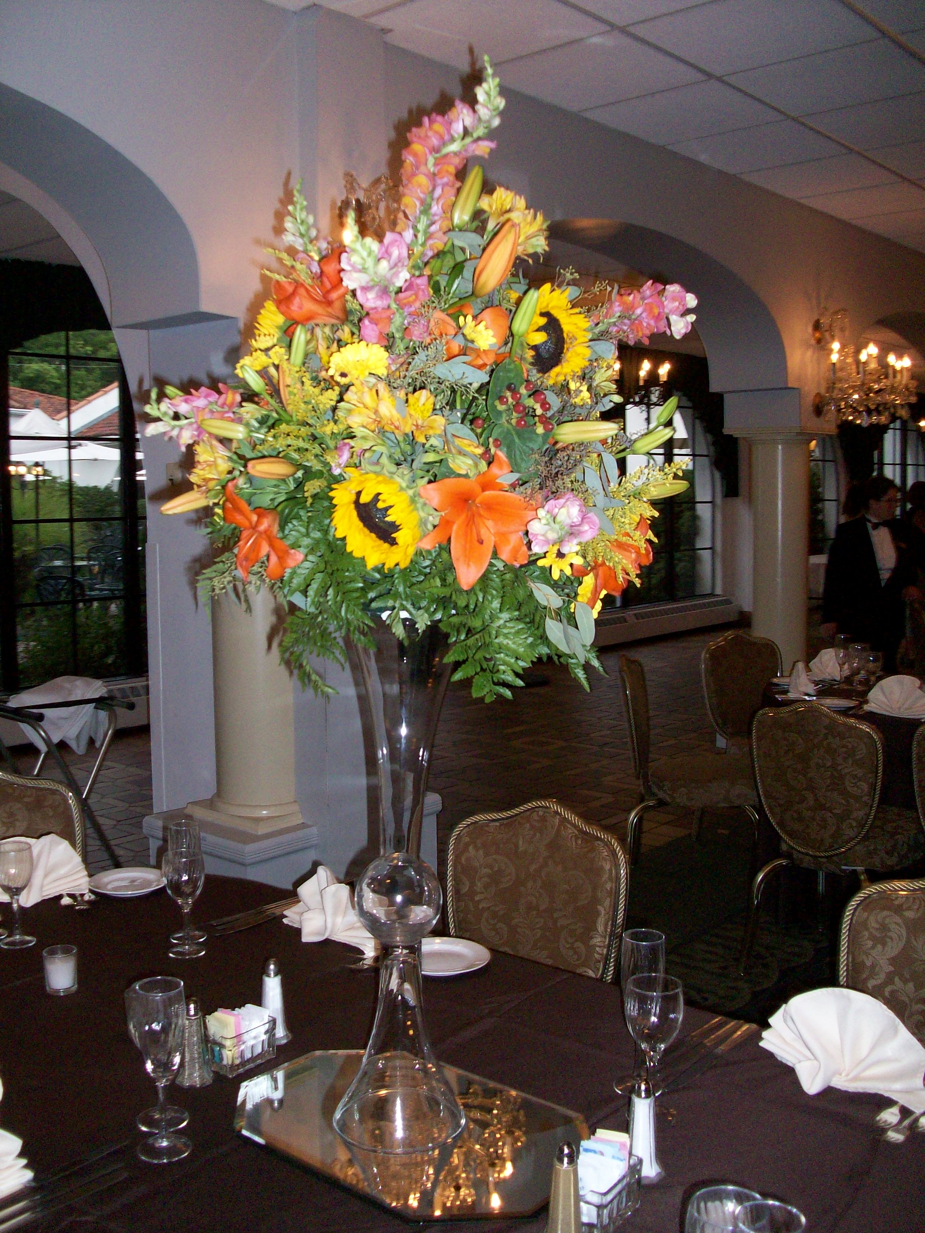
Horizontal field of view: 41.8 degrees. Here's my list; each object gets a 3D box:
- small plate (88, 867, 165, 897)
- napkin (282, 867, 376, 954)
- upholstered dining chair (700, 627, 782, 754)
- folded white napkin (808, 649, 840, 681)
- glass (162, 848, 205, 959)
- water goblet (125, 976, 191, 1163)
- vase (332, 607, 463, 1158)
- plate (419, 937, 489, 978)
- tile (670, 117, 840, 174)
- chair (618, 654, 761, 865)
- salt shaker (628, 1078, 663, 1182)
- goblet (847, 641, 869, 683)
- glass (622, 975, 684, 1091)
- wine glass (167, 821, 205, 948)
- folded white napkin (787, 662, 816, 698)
[{"bbox_3d":[-0.722,0.580,2.615,0.163,0.021,0.163,0,6,0],"label":"small plate"},{"bbox_3d":[-0.245,0.534,2.256,0.190,0.130,0.140,-1,6,-9],"label":"napkin"},{"bbox_3d":[1.486,0.563,5.655,0.450,0.940,0.570,-4,7,-35],"label":"upholstered dining chair"},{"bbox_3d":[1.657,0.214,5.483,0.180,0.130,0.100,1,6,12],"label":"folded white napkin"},{"bbox_3d":[-0.497,0.517,2.175,0.075,0.178,0.075,0,6,0],"label":"glass"},{"bbox_3d":[-0.377,0.567,1.522,0.074,0.212,0.074,0,6,0],"label":"water goblet"},{"bbox_3d":[-0.082,0.331,1.566,0.172,0.674,0.172,0,6,0],"label":"vase"},{"bbox_3d":[-0.033,0.625,2.198,0.163,0.021,0.163,0,6,0],"label":"plate"},{"bbox_3d":[1.250,-1.963,5.071,0.590,0.016,0.605,5,8,40],"label":"tile"},{"bbox_3d":[0.934,0.643,4.931,0.570,0.940,0.450,1,6,10],"label":"chair"},{"bbox_3d":[0.232,0.642,1.526,0.046,0.123,0.046,0,6,0],"label":"salt shaker"},{"bbox_3d":[1.741,0.218,5.284,0.080,0.184,0.080,0,6,0],"label":"goblet"},{"bbox_3d":[0.256,0.577,1.617,0.075,0.178,0.075,0,6,0],"label":"glass"},{"bbox_3d":[-0.526,0.507,2.319,0.071,0.224,0.071,0,6,0],"label":"wine glass"},{"bbox_3d":[1.438,0.259,5.135,0.120,0.135,0.230,0,6,3],"label":"folded white napkin"}]

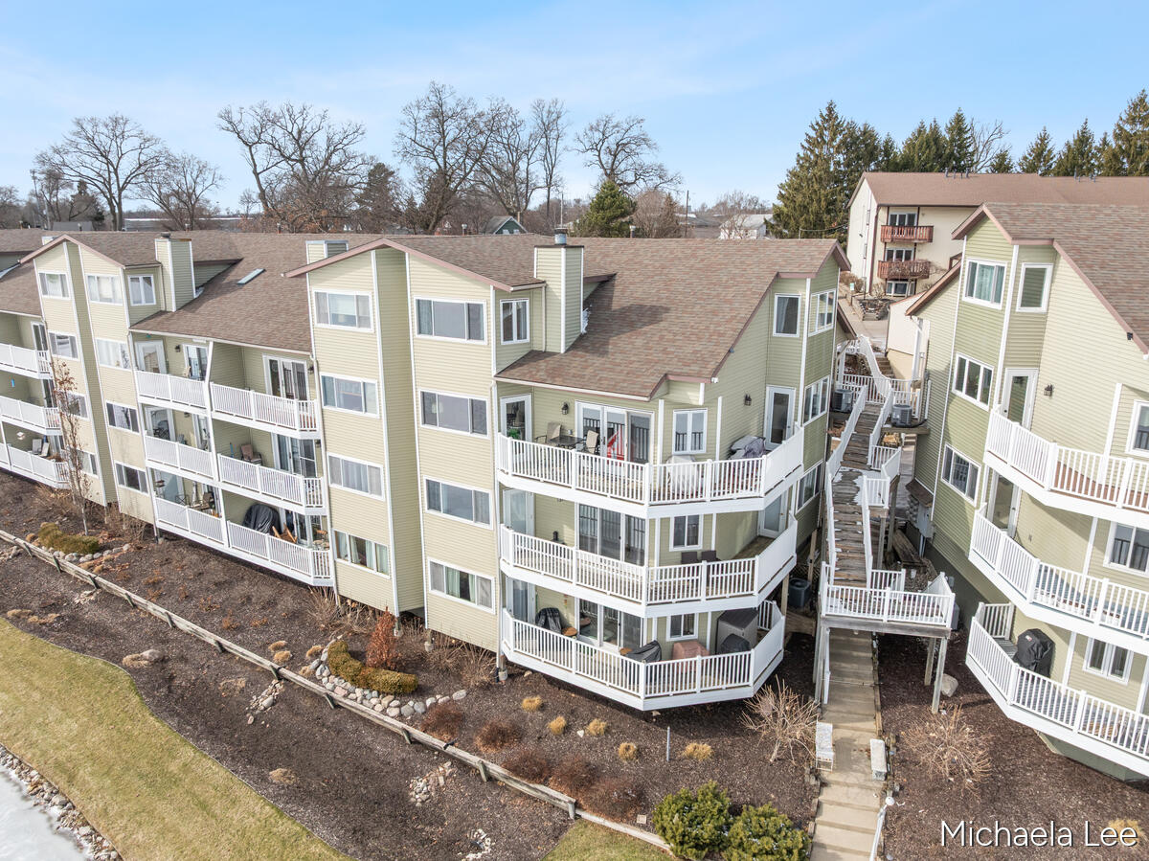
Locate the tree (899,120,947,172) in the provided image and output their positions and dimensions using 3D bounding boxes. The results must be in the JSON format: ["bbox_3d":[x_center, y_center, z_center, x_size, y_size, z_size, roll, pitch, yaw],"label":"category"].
[{"bbox_3d":[36.957,-25.139,86.505,6.600,16.257,6.600,0,14,0],"label":"tree"}]

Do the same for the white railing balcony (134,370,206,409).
[{"bbox_3d":[-16.134,-1.715,33.467,5.764,1.472,2.110,9,17,33],"label":"white railing balcony"}]

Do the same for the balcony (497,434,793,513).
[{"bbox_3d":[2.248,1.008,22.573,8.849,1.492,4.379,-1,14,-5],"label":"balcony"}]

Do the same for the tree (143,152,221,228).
[{"bbox_3d":[-61.524,-35.517,127.168,12.400,17.000,12.000,0,15,0],"label":"tree"}]

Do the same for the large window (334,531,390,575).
[{"bbox_3d":[-7.453,4.296,27.871,2.771,1.215,0.150,10,18,33],"label":"large window"}]

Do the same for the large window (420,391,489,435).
[{"bbox_3d":[-3.604,-0.506,23.864,2.698,1.172,0.150,10,18,33],"label":"large window"}]

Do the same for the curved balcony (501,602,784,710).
[{"bbox_3d":[2.254,6.438,24.040,8.514,1.405,4.429,-3,15,-11],"label":"curved balcony"}]

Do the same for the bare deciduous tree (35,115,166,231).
[{"bbox_3d":[-52.594,-26.571,90.548,12.469,17.317,11.846,-8,17,-28],"label":"bare deciduous tree"}]

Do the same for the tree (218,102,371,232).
[{"bbox_3d":[-28.022,-24.461,81.999,14.320,17.450,12.172,-5,16,-17],"label":"tree"}]

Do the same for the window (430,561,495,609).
[{"bbox_3d":[-3.585,4.926,25.304,2.698,1.172,0.150,10,18,33],"label":"window"}]

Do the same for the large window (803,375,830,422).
[{"bbox_3d":[7.731,-0.955,25.404,0.150,1.200,2.384,10,18,33],"label":"large window"}]

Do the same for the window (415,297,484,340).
[{"bbox_3d":[-3.614,-3.222,23.144,2.698,1.172,0.150,10,18,33],"label":"window"}]

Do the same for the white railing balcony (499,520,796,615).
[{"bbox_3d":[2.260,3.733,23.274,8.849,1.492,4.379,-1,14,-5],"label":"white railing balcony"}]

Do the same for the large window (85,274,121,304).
[{"bbox_3d":[-19.915,-5.969,33.751,2.776,1.215,0.150,10,18,33],"label":"large window"}]

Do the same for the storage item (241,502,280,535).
[{"bbox_3d":[-12.551,3.764,32.049,1.250,1.720,0.900,10,18,33],"label":"storage item"}]

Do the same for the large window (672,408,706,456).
[{"bbox_3d":[3.191,0.058,22.017,0.970,1.290,0.120,-3,15,-11],"label":"large window"}]

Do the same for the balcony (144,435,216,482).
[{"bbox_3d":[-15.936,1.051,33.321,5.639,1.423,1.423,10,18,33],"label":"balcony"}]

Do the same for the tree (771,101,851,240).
[{"bbox_3d":[22.135,-22.204,74.852,9.000,16.506,9.000,0,14,0],"label":"tree"}]

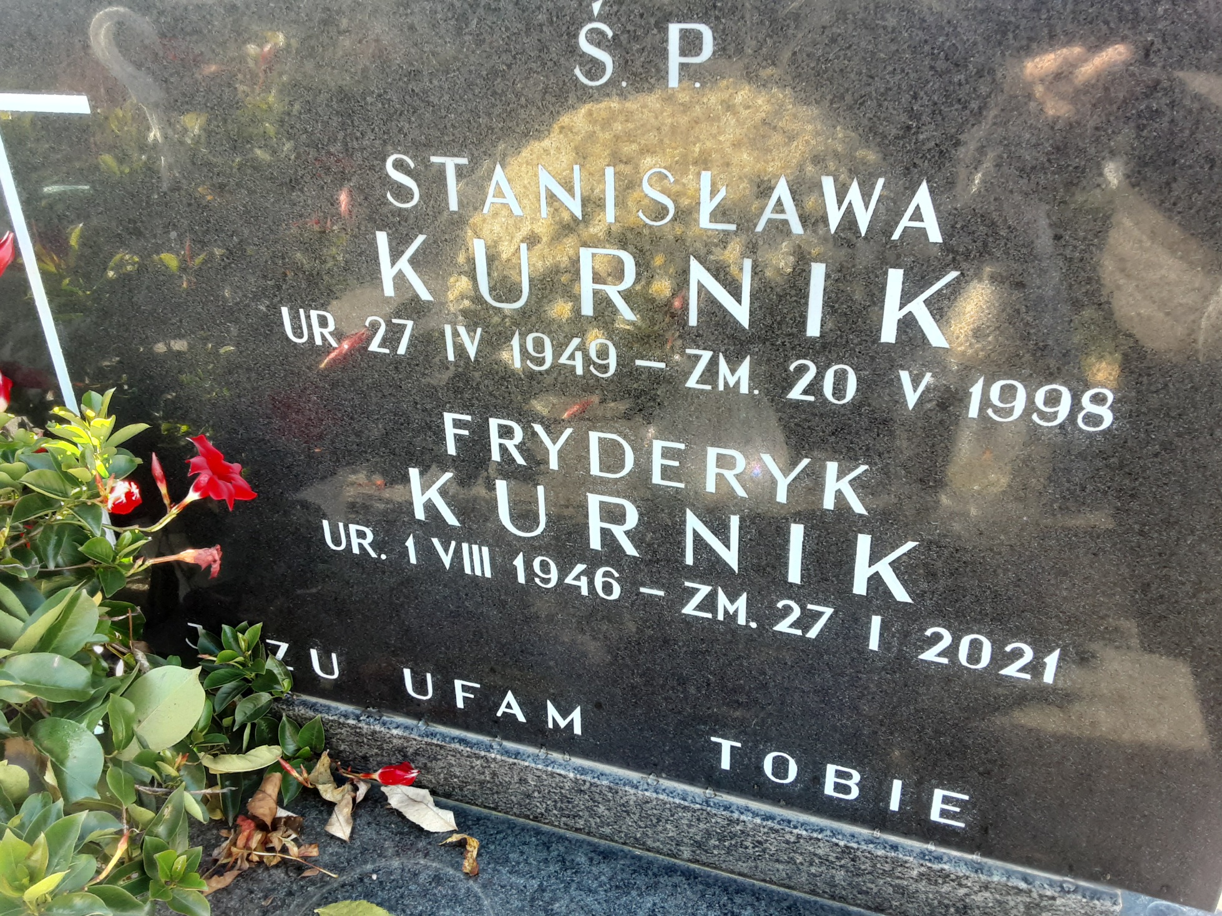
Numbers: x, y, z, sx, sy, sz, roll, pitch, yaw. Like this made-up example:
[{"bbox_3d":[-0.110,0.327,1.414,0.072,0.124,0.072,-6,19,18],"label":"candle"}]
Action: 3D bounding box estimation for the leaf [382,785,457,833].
[{"bbox_3d":[-0.154,0.288,0.812,0.078,0.010,0.028,16,37,28],"label":"leaf"}]

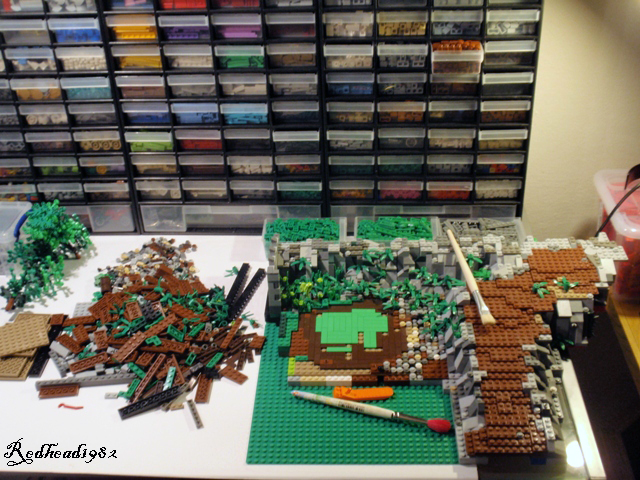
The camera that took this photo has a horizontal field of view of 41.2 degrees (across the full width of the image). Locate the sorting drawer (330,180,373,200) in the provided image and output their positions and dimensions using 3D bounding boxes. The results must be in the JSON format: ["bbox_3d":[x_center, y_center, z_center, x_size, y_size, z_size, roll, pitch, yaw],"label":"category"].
[{"bbox_3d":[0.054,-0.112,1.379,0.070,0.037,0.138,0,32,4],"label":"sorting drawer"}]

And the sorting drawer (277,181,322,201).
[{"bbox_3d":[-0.027,-0.110,1.378,0.070,0.039,0.138,0,32,4],"label":"sorting drawer"}]

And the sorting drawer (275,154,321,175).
[{"bbox_3d":[-0.029,-0.150,1.363,0.069,0.037,0.134,0,33,5],"label":"sorting drawer"}]

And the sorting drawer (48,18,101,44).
[{"bbox_3d":[-0.347,-0.333,1.265,0.069,0.037,0.134,-1,32,2],"label":"sorting drawer"}]

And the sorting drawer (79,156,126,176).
[{"bbox_3d":[-0.333,-0.150,1.382,0.070,0.037,0.138,0,32,4],"label":"sorting drawer"}]

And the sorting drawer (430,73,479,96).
[{"bbox_3d":[0.198,-0.259,1.273,0.068,0.038,0.135,0,33,4],"label":"sorting drawer"}]

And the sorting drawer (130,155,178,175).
[{"bbox_3d":[-0.251,-0.149,1.376,0.068,0.038,0.135,0,33,4],"label":"sorting drawer"}]

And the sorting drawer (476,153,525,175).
[{"bbox_3d":[0.275,-0.148,1.335,0.070,0.039,0.138,0,32,4],"label":"sorting drawer"}]

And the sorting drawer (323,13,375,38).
[{"bbox_3d":[0.044,-0.334,1.238,0.070,0.037,0.138,0,32,4],"label":"sorting drawer"}]

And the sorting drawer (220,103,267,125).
[{"bbox_3d":[-0.107,-0.225,1.322,0.069,0.037,0.134,0,33,5],"label":"sorting drawer"}]

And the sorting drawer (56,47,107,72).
[{"bbox_3d":[-0.345,-0.298,1.292,0.069,0.037,0.134,-1,32,2],"label":"sorting drawer"}]

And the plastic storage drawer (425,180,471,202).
[{"bbox_3d":[0.202,-0.109,1.360,0.070,0.039,0.138,0,32,4],"label":"plastic storage drawer"}]

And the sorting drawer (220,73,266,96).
[{"bbox_3d":[-0.107,-0.260,1.293,0.070,0.039,0.138,0,32,4],"label":"sorting drawer"}]

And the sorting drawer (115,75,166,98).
[{"bbox_3d":[-0.259,-0.261,1.306,0.070,0.037,0.138,0,32,4],"label":"sorting drawer"}]

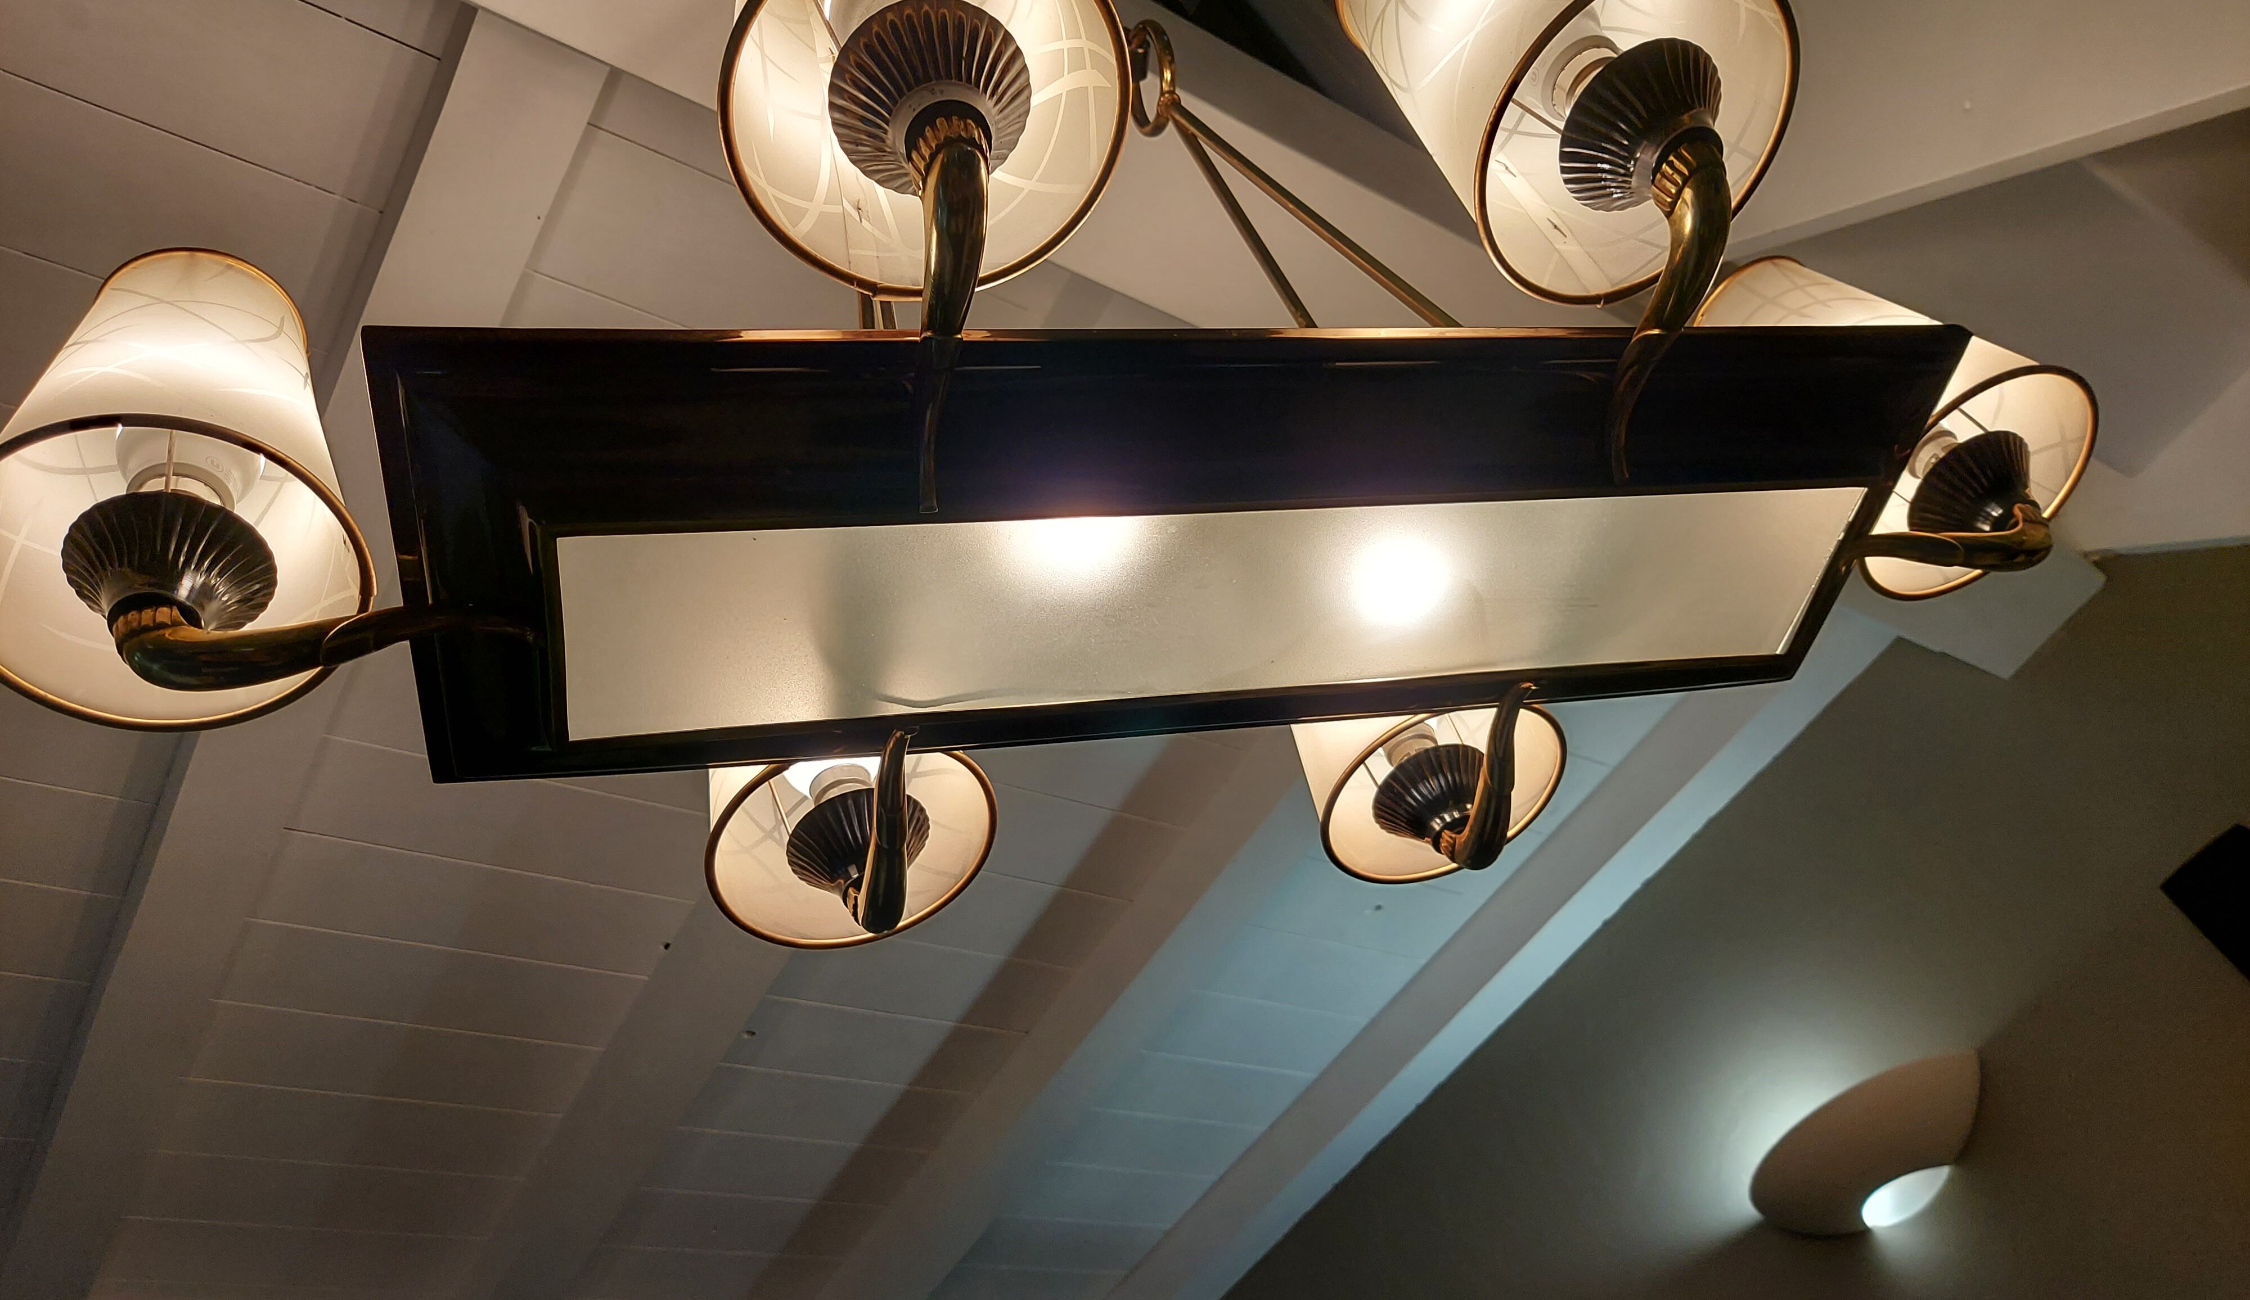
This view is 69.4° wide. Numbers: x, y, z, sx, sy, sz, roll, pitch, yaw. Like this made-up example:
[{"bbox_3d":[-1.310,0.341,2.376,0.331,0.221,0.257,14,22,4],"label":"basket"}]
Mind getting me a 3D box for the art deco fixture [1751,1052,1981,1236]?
[{"bbox_3d":[0.890,0.624,1.981,0.153,0.094,0.360,17,-56,-32],"label":"art deco fixture"}]

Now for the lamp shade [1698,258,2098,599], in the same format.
[{"bbox_3d":[0.420,-0.143,0.931,0.144,0.194,0.144,23,-63,-36],"label":"lamp shade"}]

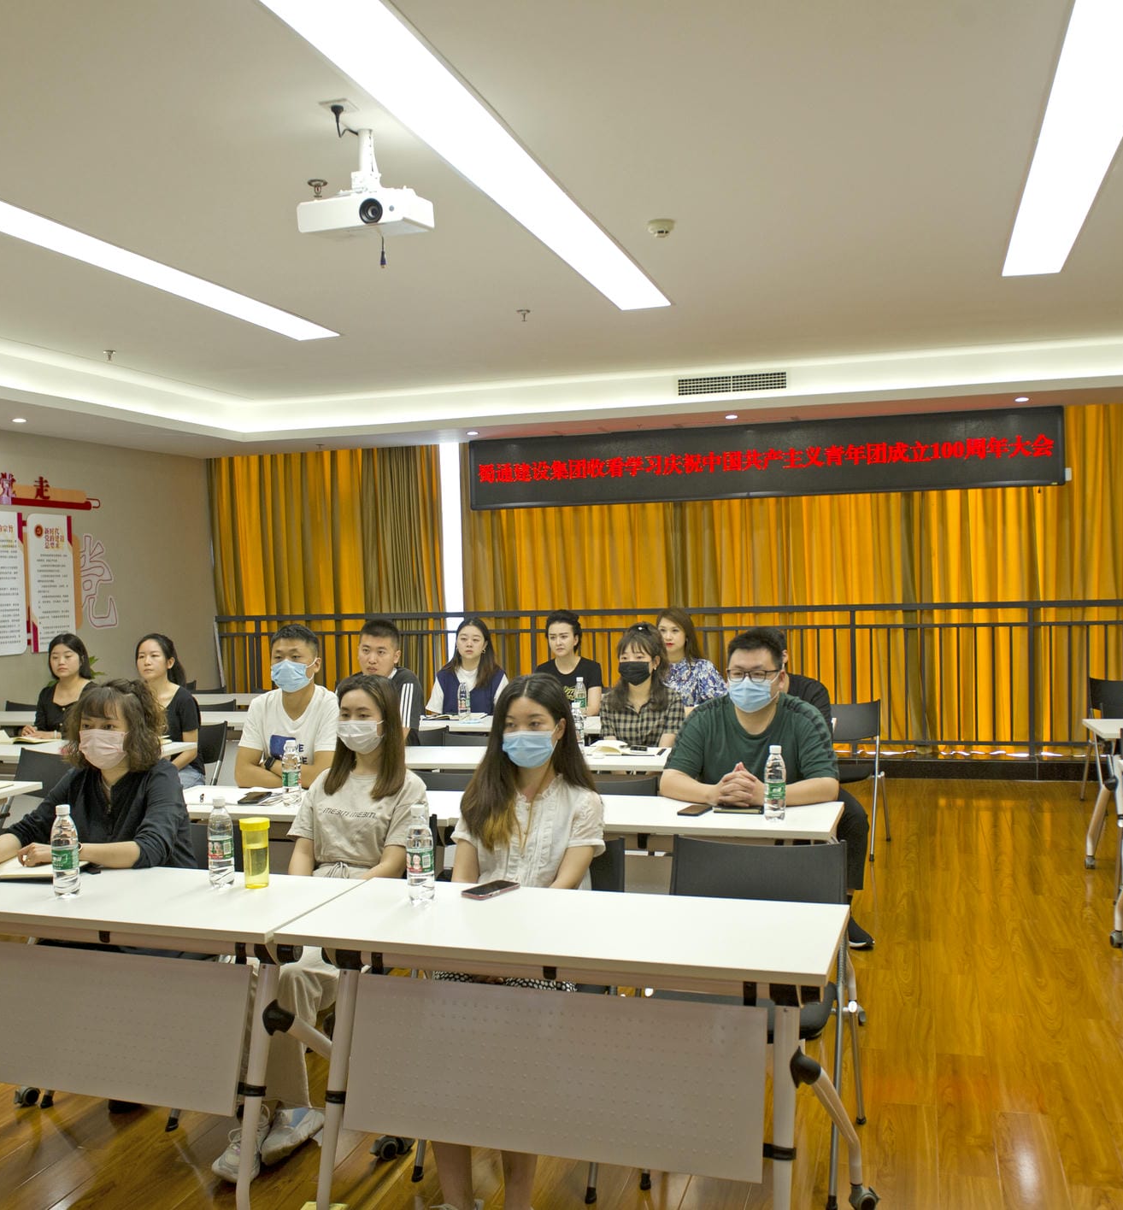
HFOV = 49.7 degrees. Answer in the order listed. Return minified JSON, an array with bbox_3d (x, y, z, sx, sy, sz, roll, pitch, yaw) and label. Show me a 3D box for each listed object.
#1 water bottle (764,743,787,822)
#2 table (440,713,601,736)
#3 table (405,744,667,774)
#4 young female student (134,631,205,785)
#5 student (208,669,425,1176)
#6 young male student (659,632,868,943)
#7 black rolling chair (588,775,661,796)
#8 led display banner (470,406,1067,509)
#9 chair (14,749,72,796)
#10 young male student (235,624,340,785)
[{"bbox_3d":[0.674,0.564,3.836,0.066,0.230,0.066,-1,1,17],"label":"water bottle"},{"bbox_3d":[-0.366,1.002,6.493,1.200,0.750,0.500,-1,2,17],"label":"table"},{"bbox_3d":[-0.046,1.035,5.331,1.250,0.745,0.500,-1,1,18],"label":"table"},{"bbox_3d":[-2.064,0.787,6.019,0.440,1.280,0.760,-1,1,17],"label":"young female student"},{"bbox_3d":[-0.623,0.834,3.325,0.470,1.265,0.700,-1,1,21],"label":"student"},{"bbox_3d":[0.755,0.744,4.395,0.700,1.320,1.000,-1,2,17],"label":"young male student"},{"bbox_3d":[0.066,1.031,4.330,0.500,0.790,0.560,-1,1,17],"label":"black rolling chair"},{"bbox_3d":[1.376,-1.062,9.008,4.380,0.530,0.090,-1,1,17],"label":"led display banner"},{"bbox_3d":[-2.296,1.066,5.383,0.480,0.790,0.550,-1,1,14],"label":"chair"},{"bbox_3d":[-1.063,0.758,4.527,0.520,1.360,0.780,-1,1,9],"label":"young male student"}]

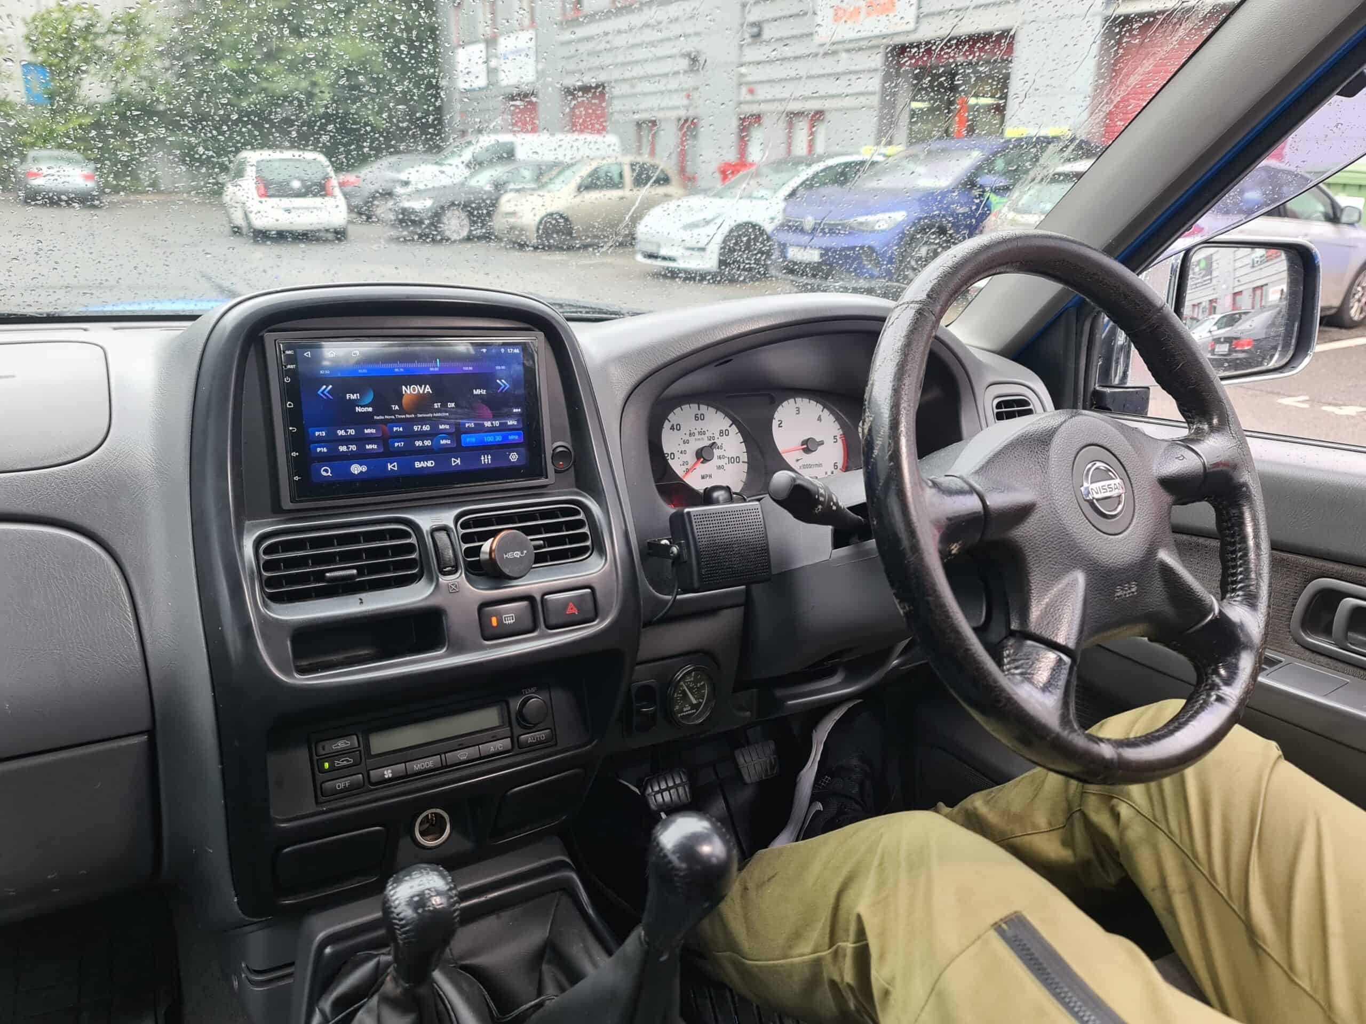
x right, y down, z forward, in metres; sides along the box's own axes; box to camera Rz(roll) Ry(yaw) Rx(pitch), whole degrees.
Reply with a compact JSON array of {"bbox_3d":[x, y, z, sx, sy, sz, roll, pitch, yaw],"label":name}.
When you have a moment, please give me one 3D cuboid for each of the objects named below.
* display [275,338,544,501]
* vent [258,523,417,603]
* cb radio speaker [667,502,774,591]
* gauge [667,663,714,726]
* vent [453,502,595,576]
[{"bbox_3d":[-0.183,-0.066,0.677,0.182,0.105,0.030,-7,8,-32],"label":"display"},{"bbox_3d":[-0.228,0.033,0.652,0.103,0.046,0.030,-7,1,-32],"label":"vent"},{"bbox_3d":[0.030,0.029,0.843,0.071,0.068,0.041,-6,-4,-24],"label":"cb radio speaker"},{"bbox_3d":[0.001,0.160,0.873,0.057,0.057,0.030,-9,13,-37],"label":"gauge"},{"bbox_3d":[-0.119,0.020,0.721,0.103,0.046,0.030,-7,1,-32],"label":"vent"}]

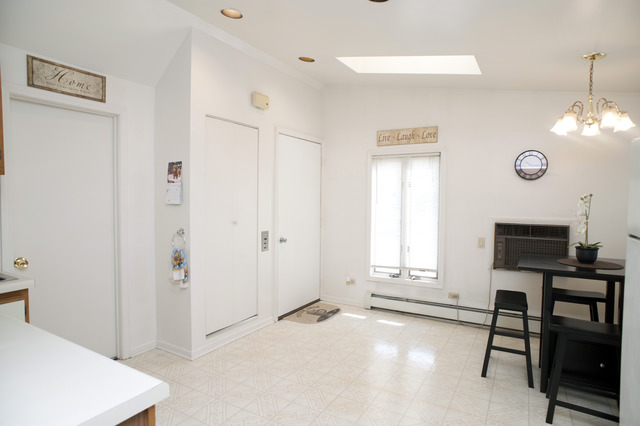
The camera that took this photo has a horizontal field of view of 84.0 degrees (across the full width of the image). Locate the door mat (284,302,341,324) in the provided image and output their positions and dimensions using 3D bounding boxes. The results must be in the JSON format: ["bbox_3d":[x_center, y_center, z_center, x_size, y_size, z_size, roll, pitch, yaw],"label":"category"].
[{"bbox_3d":[-0.040,1.175,4.189,0.440,0.012,0.810,2,3,30],"label":"door mat"}]

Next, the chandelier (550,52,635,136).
[{"bbox_3d":[1.889,-0.832,2.481,0.490,0.550,0.490,2,3,30],"label":"chandelier"}]

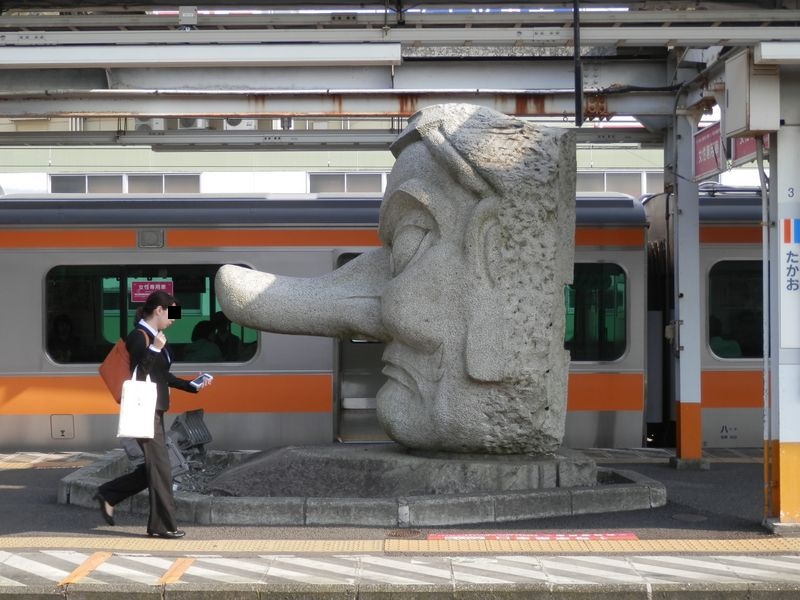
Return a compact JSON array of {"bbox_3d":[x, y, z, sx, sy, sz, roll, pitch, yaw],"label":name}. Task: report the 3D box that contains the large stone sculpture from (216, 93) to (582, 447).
[{"bbox_3d":[-0.050,-0.160,9.500,2.680,2.600,1.400,0,0,2],"label":"large stone sculpture"}]

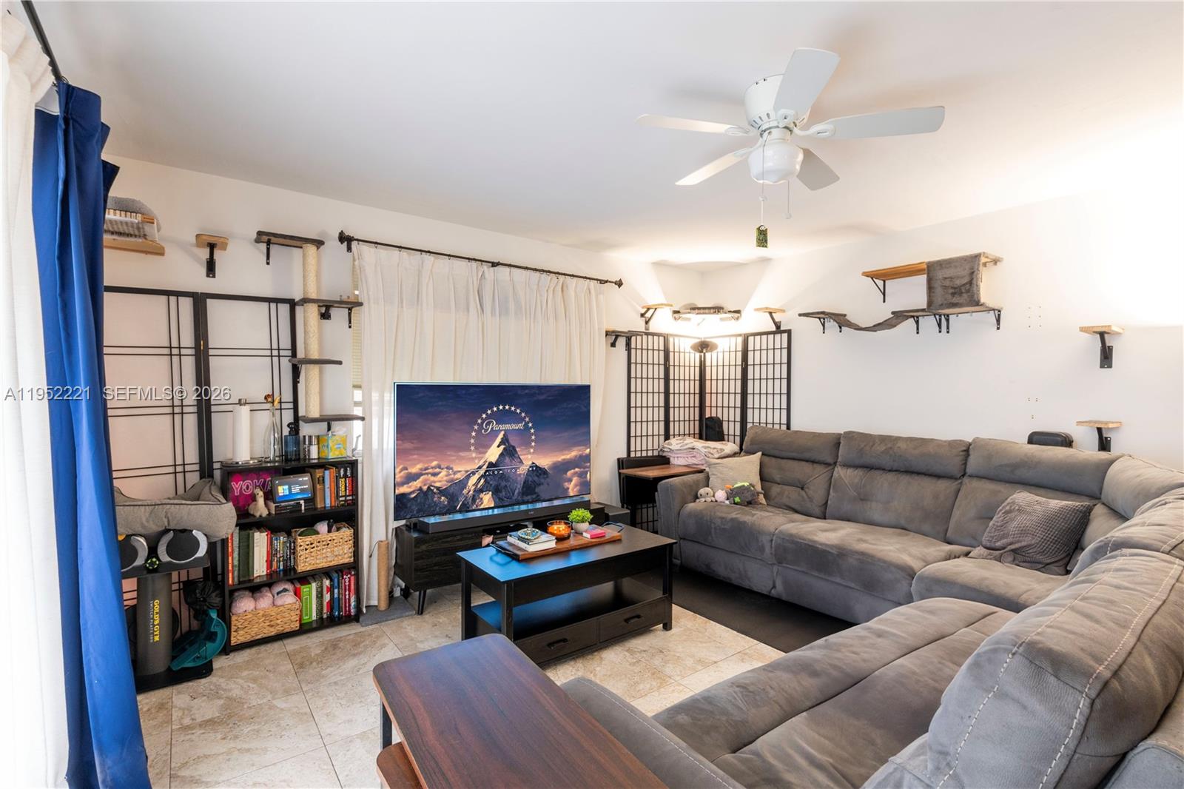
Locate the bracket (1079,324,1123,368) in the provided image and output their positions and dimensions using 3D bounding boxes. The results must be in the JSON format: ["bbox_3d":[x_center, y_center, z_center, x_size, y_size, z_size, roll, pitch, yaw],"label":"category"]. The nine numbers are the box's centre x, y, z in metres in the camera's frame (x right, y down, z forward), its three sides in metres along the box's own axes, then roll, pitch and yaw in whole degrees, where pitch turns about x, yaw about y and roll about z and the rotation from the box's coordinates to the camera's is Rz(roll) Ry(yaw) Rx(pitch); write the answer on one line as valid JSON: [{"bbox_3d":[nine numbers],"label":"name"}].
[{"bbox_3d":[2.655,-0.244,2.739,0.240,0.212,0.117,0,0,-37],"label":"bracket"}]

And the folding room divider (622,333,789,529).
[{"bbox_3d":[0.953,0.386,4.489,1.270,1.785,0.690,0,0,8],"label":"folding room divider"}]

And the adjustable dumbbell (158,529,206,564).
[{"bbox_3d":[-1.966,0.678,2.528,0.180,0.170,0.380,0,0,-38],"label":"adjustable dumbbell"}]

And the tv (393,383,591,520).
[{"bbox_3d":[-0.605,0.342,3.578,1.453,0.828,0.070,0,0,-37],"label":"tv"}]

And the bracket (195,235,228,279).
[{"bbox_3d":[-1.923,-0.696,2.664,0.125,0.178,0.220,0,0,-37],"label":"bracket"}]

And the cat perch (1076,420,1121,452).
[{"bbox_3d":[2.686,0.251,2.785,0.260,0.205,0.134,0,1,-38],"label":"cat perch"}]

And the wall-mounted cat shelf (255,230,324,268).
[{"bbox_3d":[-1.693,-0.804,2.952,0.320,0.150,0.210,0,1,-36],"label":"wall-mounted cat shelf"}]

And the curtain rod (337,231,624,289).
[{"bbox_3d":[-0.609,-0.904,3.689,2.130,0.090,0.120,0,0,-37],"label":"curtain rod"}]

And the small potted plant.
[{"bbox_3d":[-0.064,0.709,2.977,0.138,0.138,0.138,0,1,0],"label":"small potted plant"}]

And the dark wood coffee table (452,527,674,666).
[{"bbox_3d":[-0.105,1.057,2.790,1.055,0.497,0.500,0,1,-36],"label":"dark wood coffee table"}]

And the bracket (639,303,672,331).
[{"bbox_3d":[0.563,-0.675,4.575,0.130,0.210,0.240,0,1,-36],"label":"bracket"}]

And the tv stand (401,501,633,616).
[{"bbox_3d":[-0.574,1.053,3.590,1.390,0.474,0.380,0,1,-36],"label":"tv stand"}]

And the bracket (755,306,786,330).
[{"bbox_3d":[1.463,-0.599,4.308,0.245,0.210,0.115,0,0,-37],"label":"bracket"}]

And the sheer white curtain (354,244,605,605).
[{"bbox_3d":[-0.649,0.192,3.736,1.880,2.190,0.140,0,1,-36],"label":"sheer white curtain"}]

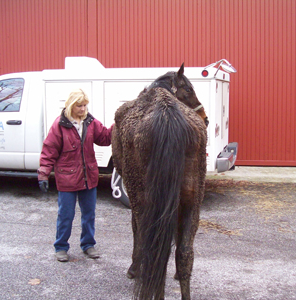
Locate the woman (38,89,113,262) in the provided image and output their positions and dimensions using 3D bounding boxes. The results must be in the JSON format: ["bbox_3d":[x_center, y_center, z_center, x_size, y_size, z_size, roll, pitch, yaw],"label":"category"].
[{"bbox_3d":[-0.670,0.250,4.000,0.740,1.650,0.500,-3,6,-29],"label":"woman"}]

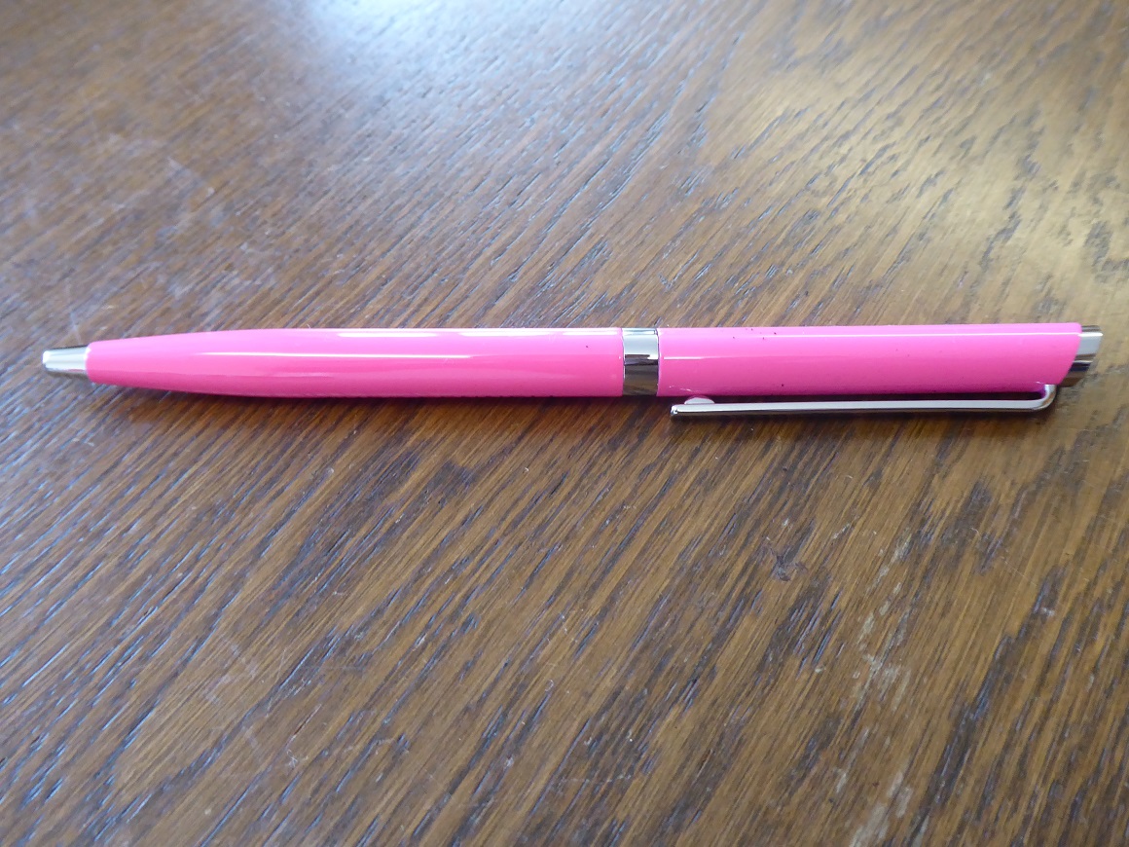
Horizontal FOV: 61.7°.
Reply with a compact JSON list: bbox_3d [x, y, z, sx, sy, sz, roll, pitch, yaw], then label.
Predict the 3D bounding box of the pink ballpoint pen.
[{"bbox_3d":[0.001,-0.007,0.122,0.138,0.009,0.011,0,56,0],"label":"pink ballpoint pen"}]

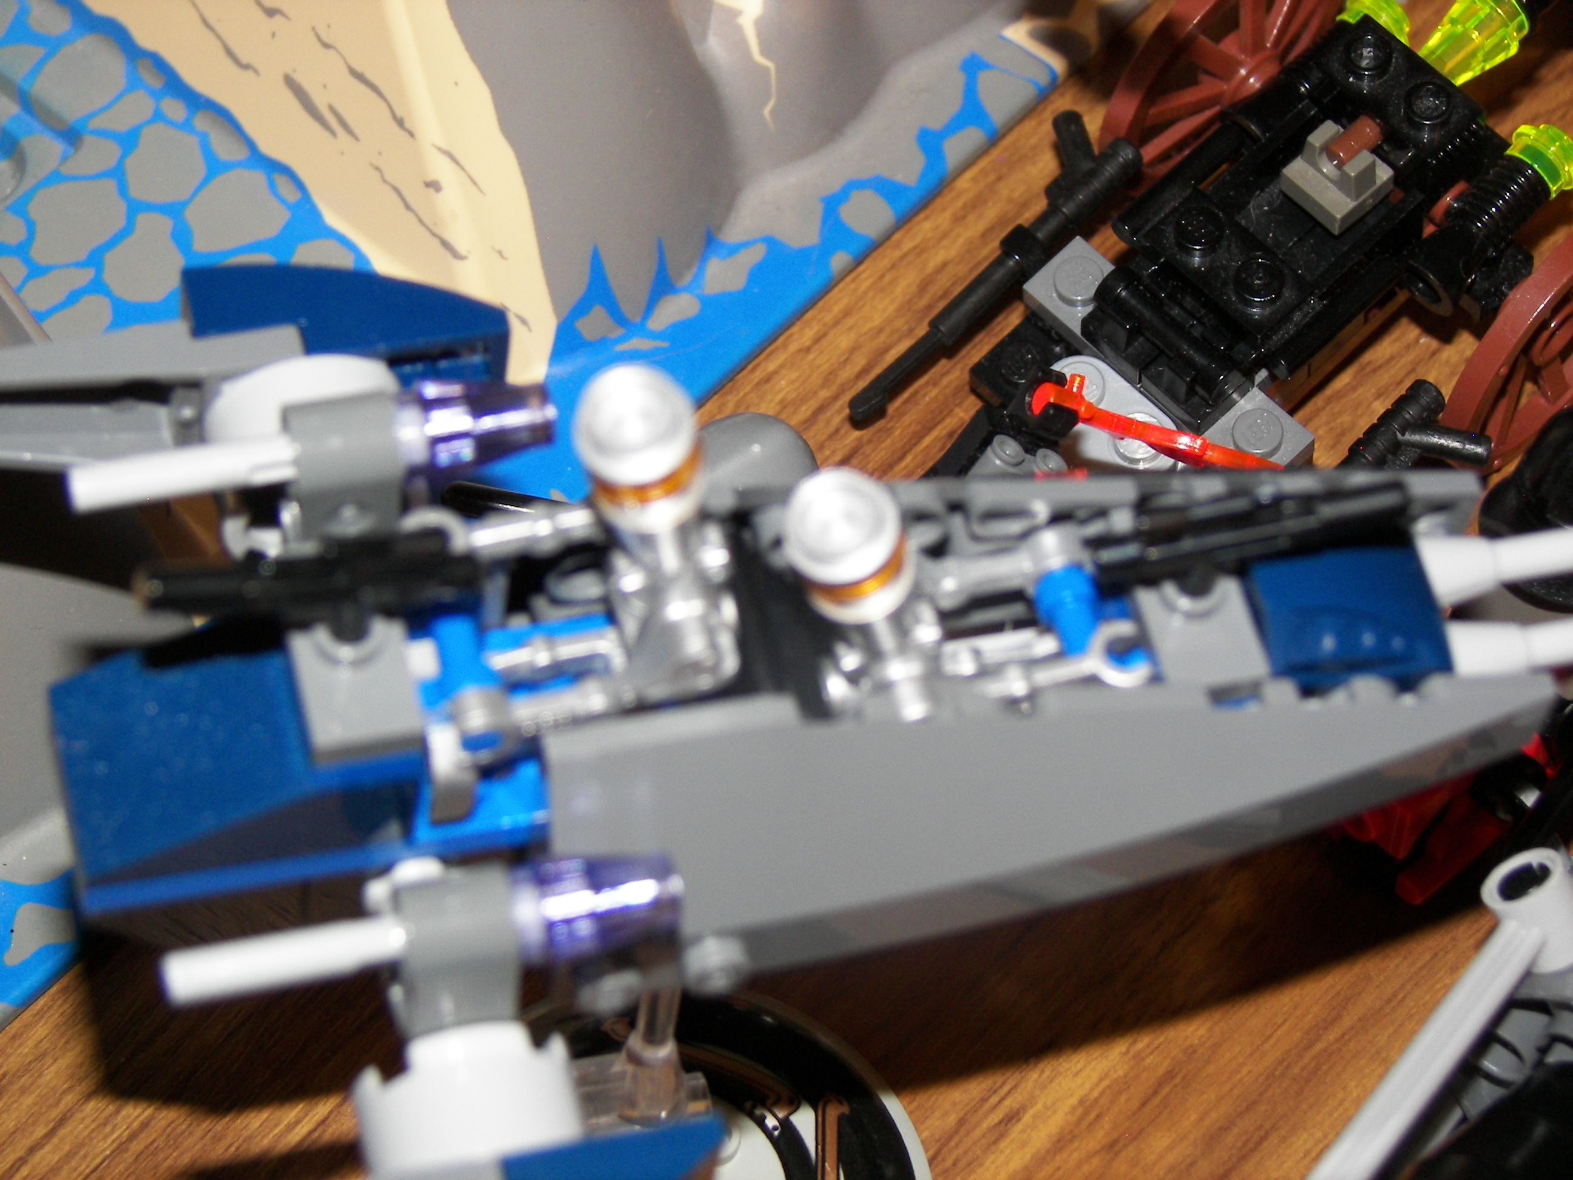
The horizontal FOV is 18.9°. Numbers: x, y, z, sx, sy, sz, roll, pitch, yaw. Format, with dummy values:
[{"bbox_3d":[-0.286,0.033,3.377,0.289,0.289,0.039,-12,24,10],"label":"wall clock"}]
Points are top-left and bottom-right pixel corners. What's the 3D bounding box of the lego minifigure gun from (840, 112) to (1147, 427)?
[{"bbox_3d":[0.018,-0.033,0.472,0.041,0.005,0.011,-43,70,-15],"label":"lego minifigure gun"}]

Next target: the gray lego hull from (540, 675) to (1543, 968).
[{"bbox_3d":[0.020,0.017,0.361,0.080,0.024,0.010,-4,21,-13],"label":"gray lego hull"}]

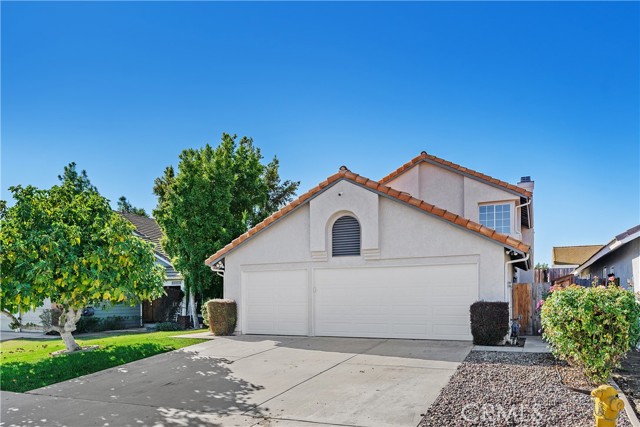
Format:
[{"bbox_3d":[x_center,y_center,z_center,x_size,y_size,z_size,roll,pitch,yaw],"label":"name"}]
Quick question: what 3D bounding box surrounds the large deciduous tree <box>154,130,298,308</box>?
[{"bbox_3d":[-3.976,0.765,18.900,5.500,7.800,4.800,0,-6,0],"label":"large deciduous tree"}]

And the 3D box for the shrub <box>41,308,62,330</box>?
[{"bbox_3d":[-9.906,3.948,16.400,0.800,0.850,0.720,0,-6,0],"label":"shrub"}]

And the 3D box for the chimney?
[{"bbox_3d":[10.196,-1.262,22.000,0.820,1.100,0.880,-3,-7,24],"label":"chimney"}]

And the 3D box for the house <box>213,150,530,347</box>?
[{"bbox_3d":[3.400,1.000,20.000,10.400,6.900,13.600,-3,-7,24],"label":"house"}]

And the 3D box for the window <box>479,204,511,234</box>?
[{"bbox_3d":[6.752,0.232,17.200,1.220,1.200,0.100,-3,-7,24],"label":"window"}]

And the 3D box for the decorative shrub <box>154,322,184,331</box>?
[{"bbox_3d":[-5.857,4.398,17.300,1.080,0.360,0.800,0,-6,0],"label":"decorative shrub"}]

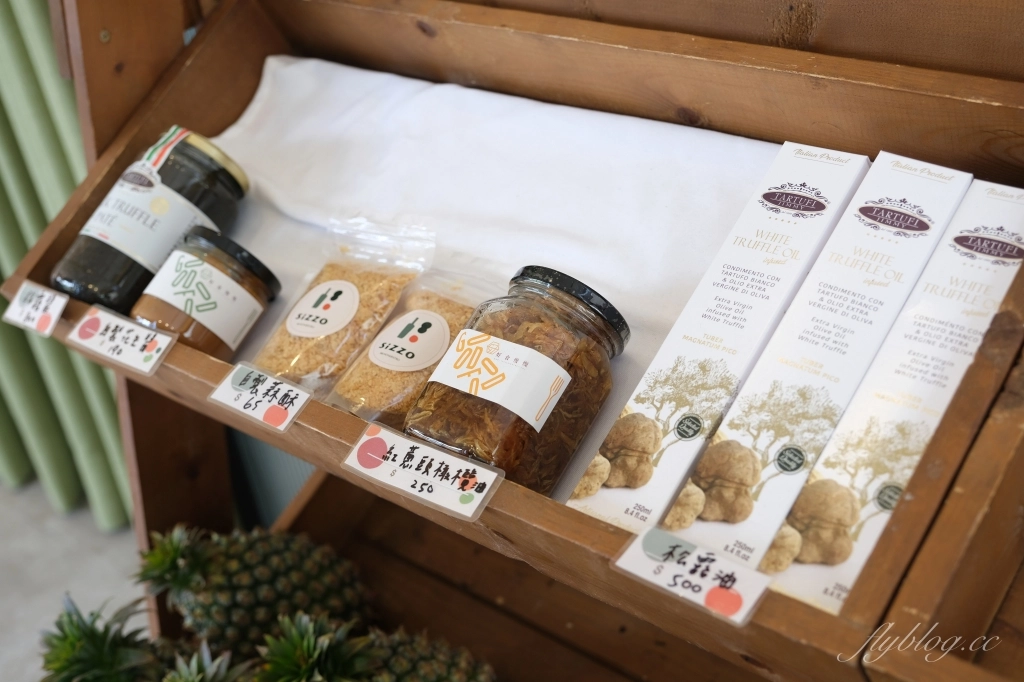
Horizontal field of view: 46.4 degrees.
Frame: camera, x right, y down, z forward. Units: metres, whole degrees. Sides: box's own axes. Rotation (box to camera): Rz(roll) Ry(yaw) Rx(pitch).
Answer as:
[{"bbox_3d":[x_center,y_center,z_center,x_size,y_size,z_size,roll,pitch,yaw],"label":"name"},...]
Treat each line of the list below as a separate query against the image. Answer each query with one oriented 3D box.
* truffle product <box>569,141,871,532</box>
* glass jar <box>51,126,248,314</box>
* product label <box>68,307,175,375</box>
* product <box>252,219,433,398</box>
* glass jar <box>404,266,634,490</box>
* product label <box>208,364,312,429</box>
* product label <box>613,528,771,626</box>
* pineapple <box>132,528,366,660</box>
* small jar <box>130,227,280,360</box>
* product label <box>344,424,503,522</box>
[{"bbox_3d":[0.124,0.006,0.665,0.052,0.052,0.254,19,68,38],"label":"truffle product"},{"bbox_3d":[-0.288,-0.086,0.957,0.090,0.090,0.160,21,70,38],"label":"glass jar"},{"bbox_3d":[-0.292,-0.003,0.891,0.111,0.003,0.034,17,68,37],"label":"product label"},{"bbox_3d":[-0.127,-0.027,0.864,0.095,0.030,0.138,16,67,37],"label":"product"},{"bbox_3d":[0.004,0.031,0.713,0.083,0.083,0.124,21,70,38],"label":"glass jar"},{"bbox_3d":[-0.167,0.036,0.793,0.080,0.003,0.034,17,68,37],"label":"product label"},{"bbox_3d":[0.088,0.115,0.592,0.080,0.003,0.034,17,68,37],"label":"product label"},{"bbox_3d":[-0.249,0.240,1.160,0.230,0.116,0.116,13,36,15],"label":"pineapple"},{"bbox_3d":[-0.229,-0.029,0.891,0.079,0.079,0.082,32,75,3],"label":"small jar"},{"bbox_3d":[-0.053,0.075,0.701,0.110,0.003,0.034,17,68,37],"label":"product label"}]

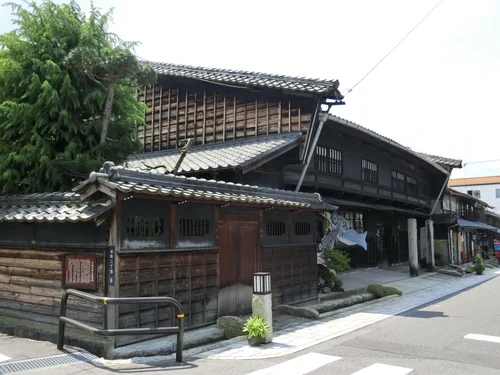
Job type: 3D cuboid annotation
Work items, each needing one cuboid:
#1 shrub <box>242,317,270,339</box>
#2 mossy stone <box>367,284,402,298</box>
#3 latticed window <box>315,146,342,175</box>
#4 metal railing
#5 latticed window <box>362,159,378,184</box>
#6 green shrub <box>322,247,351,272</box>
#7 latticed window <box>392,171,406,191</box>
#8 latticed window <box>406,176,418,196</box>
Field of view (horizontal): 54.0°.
[{"bbox_3d":[0.092,1.984,6.961,0.390,0.300,0.370,0,-5,0],"label":"shrub"},{"bbox_3d":[3.541,2.683,12.943,0.930,0.310,0.560,4,-7,-35],"label":"mossy stone"},{"bbox_3d":[2.595,-0.826,15.973,0.120,0.850,2.070,-3,-7,34],"label":"latticed window"},{"bbox_3d":[-1.804,1.735,6.067,1.880,0.790,0.670,-2,-6,19],"label":"metal railing"},{"bbox_3d":[4.660,-0.521,18.979,0.120,0.850,1.750,-3,-7,34],"label":"latticed window"},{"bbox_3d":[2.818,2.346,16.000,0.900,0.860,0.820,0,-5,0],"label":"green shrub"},{"bbox_3d":[6.649,-0.228,21.874,0.120,0.850,1.920,-3,-7,34],"label":"latticed window"},{"bbox_3d":[7.800,-0.058,23.550,0.120,0.850,1.980,-3,-7,34],"label":"latticed window"}]

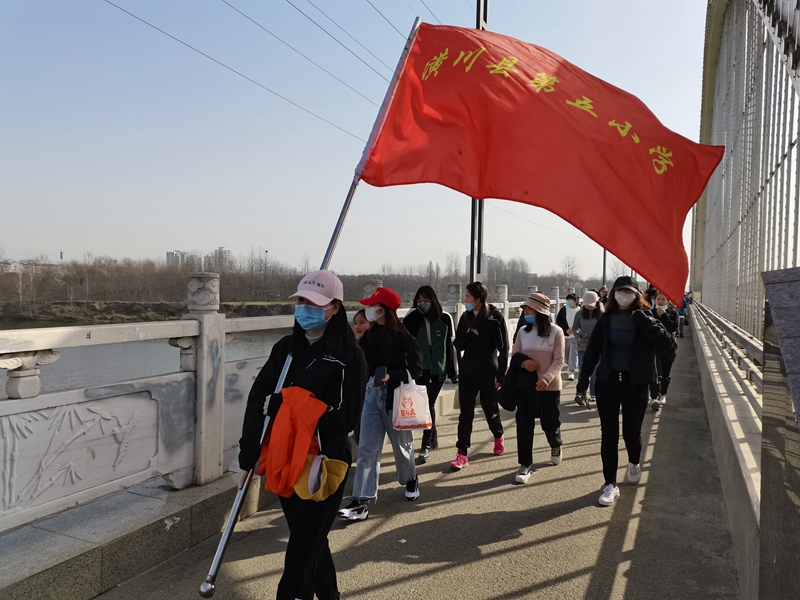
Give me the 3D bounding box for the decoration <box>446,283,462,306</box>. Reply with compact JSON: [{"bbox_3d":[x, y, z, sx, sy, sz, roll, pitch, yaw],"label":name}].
[{"bbox_3d":[0.798,-0.089,8.770,0.220,0.290,0.220,1,1,25],"label":"decoration"}]

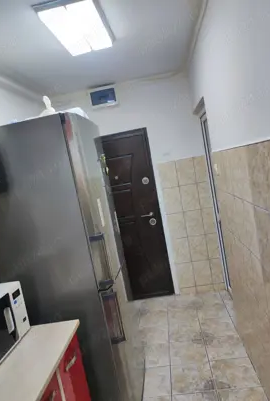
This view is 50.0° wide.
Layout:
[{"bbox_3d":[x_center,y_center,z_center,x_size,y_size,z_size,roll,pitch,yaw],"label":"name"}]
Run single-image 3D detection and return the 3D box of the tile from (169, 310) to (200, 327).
[{"bbox_3d":[0.506,1.204,3.048,0.308,0.012,0.305,-10,6,6],"label":"tile"}]

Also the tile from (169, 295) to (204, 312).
[{"bbox_3d":[0.533,1.166,3.351,0.308,0.012,0.308,-10,6,6],"label":"tile"}]

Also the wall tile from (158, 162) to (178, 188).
[{"bbox_3d":[0.393,-0.289,3.353,0.199,0.305,0.012,-10,6,6],"label":"wall tile"}]

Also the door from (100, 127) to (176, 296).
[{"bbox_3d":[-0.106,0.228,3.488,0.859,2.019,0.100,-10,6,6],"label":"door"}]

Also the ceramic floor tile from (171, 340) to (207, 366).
[{"bbox_3d":[0.451,1.280,2.445,0.308,0.012,0.305,-10,6,6],"label":"ceramic floor tile"}]

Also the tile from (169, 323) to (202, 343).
[{"bbox_3d":[0.478,1.242,2.747,0.308,0.012,0.305,-10,6,6],"label":"tile"}]

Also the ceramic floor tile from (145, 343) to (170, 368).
[{"bbox_3d":[0.154,1.331,2.478,0.296,0.012,0.305,-10,6,6],"label":"ceramic floor tile"}]

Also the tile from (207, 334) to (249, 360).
[{"bbox_3d":[0.750,1.230,2.411,0.301,0.012,0.305,-10,6,6],"label":"tile"}]

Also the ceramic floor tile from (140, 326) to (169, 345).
[{"bbox_3d":[0.177,1.293,2.780,0.306,0.012,0.305,-10,6,6],"label":"ceramic floor tile"}]

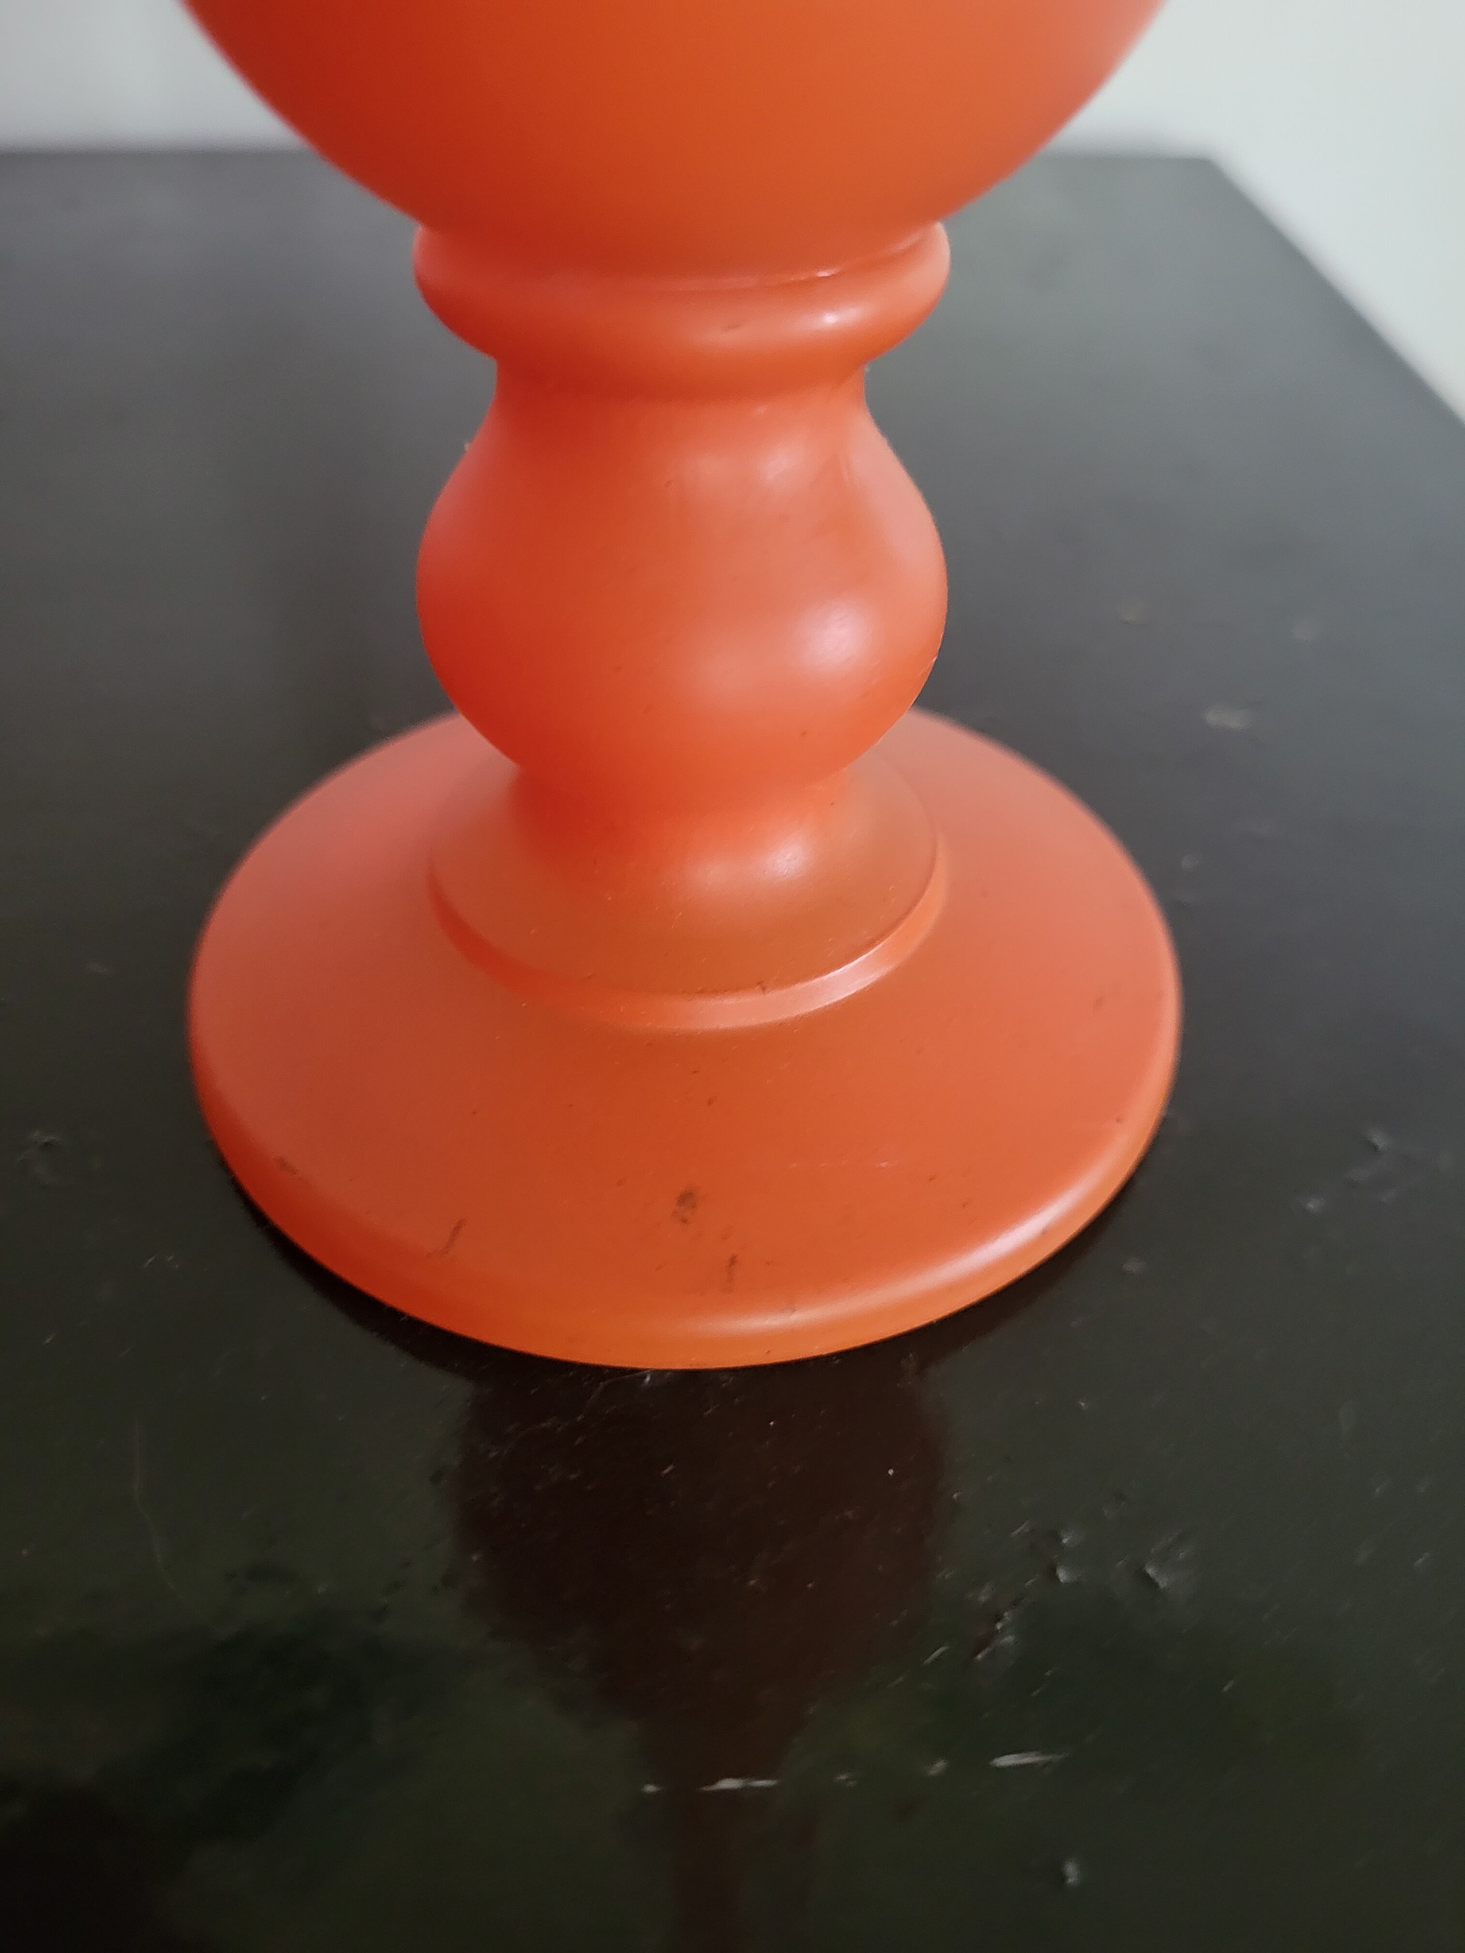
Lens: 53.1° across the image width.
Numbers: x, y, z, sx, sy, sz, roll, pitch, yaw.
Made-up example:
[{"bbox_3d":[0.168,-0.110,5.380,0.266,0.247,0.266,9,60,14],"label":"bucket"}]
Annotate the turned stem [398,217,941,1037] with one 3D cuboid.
[{"bbox_3d":[-0.004,-0.031,0.114,0.044,0.052,0.044,1,42,0],"label":"turned stem"}]

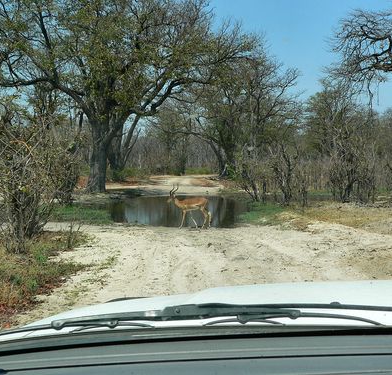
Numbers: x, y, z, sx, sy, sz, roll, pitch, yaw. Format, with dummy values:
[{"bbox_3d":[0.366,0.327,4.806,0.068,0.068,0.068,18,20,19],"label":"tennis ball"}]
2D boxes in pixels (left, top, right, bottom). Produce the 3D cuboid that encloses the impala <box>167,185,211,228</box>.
[{"bbox_3d":[-0.196,0.580,20.000,1.320,1.320,0.360,0,1,-10],"label":"impala"}]

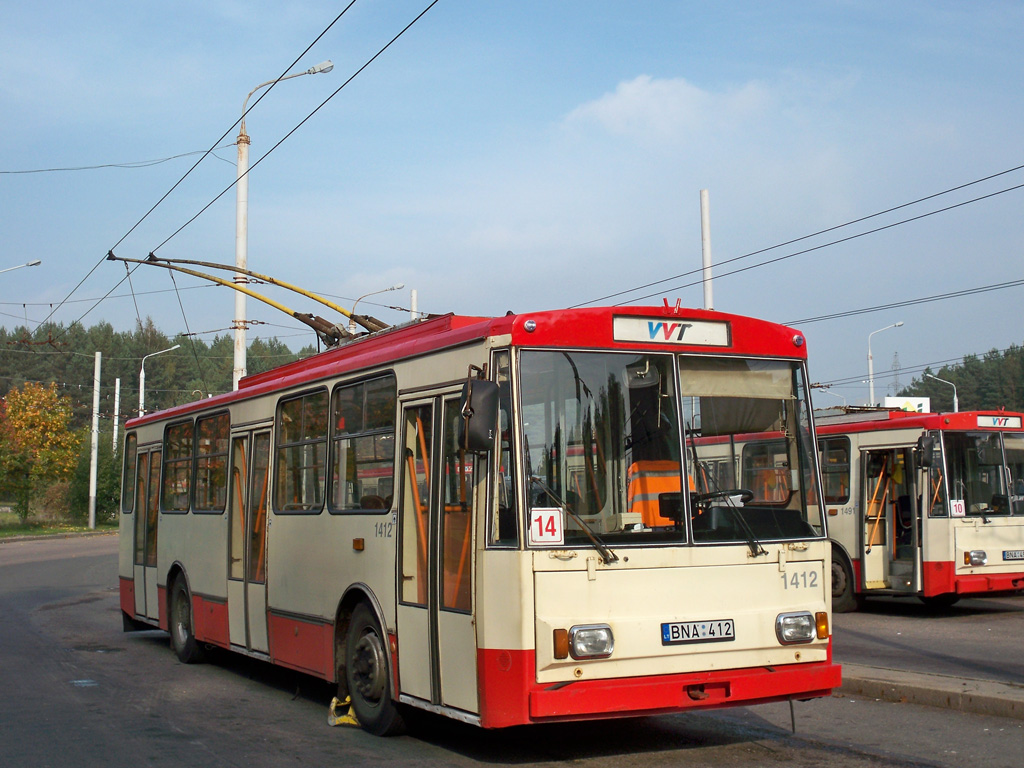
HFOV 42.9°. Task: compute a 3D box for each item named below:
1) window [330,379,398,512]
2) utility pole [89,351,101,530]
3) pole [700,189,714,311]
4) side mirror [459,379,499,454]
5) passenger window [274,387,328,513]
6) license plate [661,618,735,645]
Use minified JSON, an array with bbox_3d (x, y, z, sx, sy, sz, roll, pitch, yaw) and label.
[{"bbox_3d":[-1.114,0.464,9.729,0.050,0.998,1.290,2,-6,-28],"label":"window"},{"bbox_3d":[-19.830,2.715,62.000,0.300,8.435,0.300,-1,-5,0],"label":"utility pole"},{"bbox_3d":[5.604,-0.308,37.008,0.240,10.637,0.240,-1,-5,0],"label":"pole"},{"bbox_3d":[-0.195,0.192,7.689,0.215,0.425,0.130,0,-5,-10],"label":"side mirror"},{"bbox_3d":[-1.762,0.586,10.925,0.050,1.007,1.332,2,-6,-28],"label":"passenger window"},{"bbox_3d":[1.192,1.584,8.321,0.547,0.130,0.020,2,-6,-28],"label":"license plate"}]

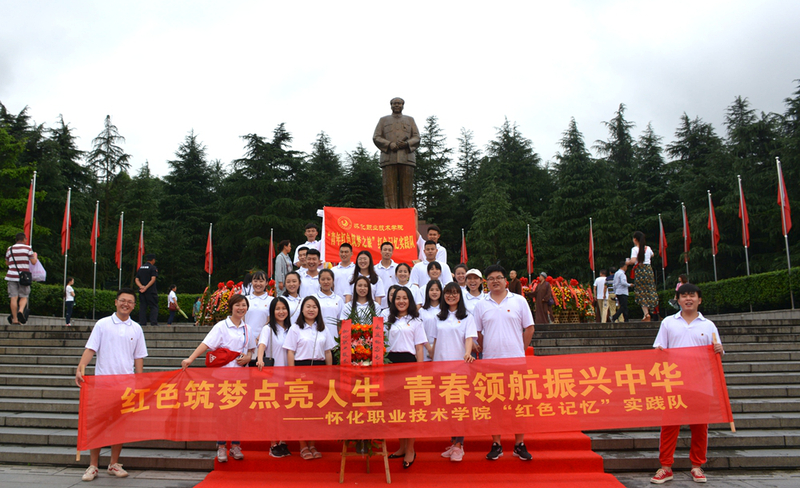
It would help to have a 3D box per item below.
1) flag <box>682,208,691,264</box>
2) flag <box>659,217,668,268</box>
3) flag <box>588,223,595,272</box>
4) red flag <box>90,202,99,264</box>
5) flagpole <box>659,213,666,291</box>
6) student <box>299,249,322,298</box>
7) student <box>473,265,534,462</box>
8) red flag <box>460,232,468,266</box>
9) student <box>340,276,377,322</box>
[{"bbox_3d":[12.500,-0.420,26.050,0.360,2.450,0.250,-1,-7,3],"label":"flag"},{"bbox_3d":[11.671,-0.065,26.613,0.400,2.250,0.300,-1,-7,0],"label":"flag"},{"bbox_3d":[7.785,0.142,24.400,0.270,2.000,0.300,-1,-7,0],"label":"flag"},{"bbox_3d":[-12.090,-0.340,23.798,0.400,2.250,0.300,-1,-7,0],"label":"red flag"},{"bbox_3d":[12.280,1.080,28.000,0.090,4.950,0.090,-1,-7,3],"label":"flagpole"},{"bbox_3d":[-1.160,0.920,7.748,0.500,1.710,0.300,0,-7,-5],"label":"student"},{"bbox_3d":[0.980,1.100,5.620,0.600,1.780,0.360,-1,-7,5],"label":"student"},{"bbox_3d":[3.350,0.570,30.800,0.380,2.400,0.250,-1,-7,3],"label":"red flag"},{"bbox_3d":[-0.430,1.165,6.758,0.470,1.600,0.280,0,-7,-2],"label":"student"}]

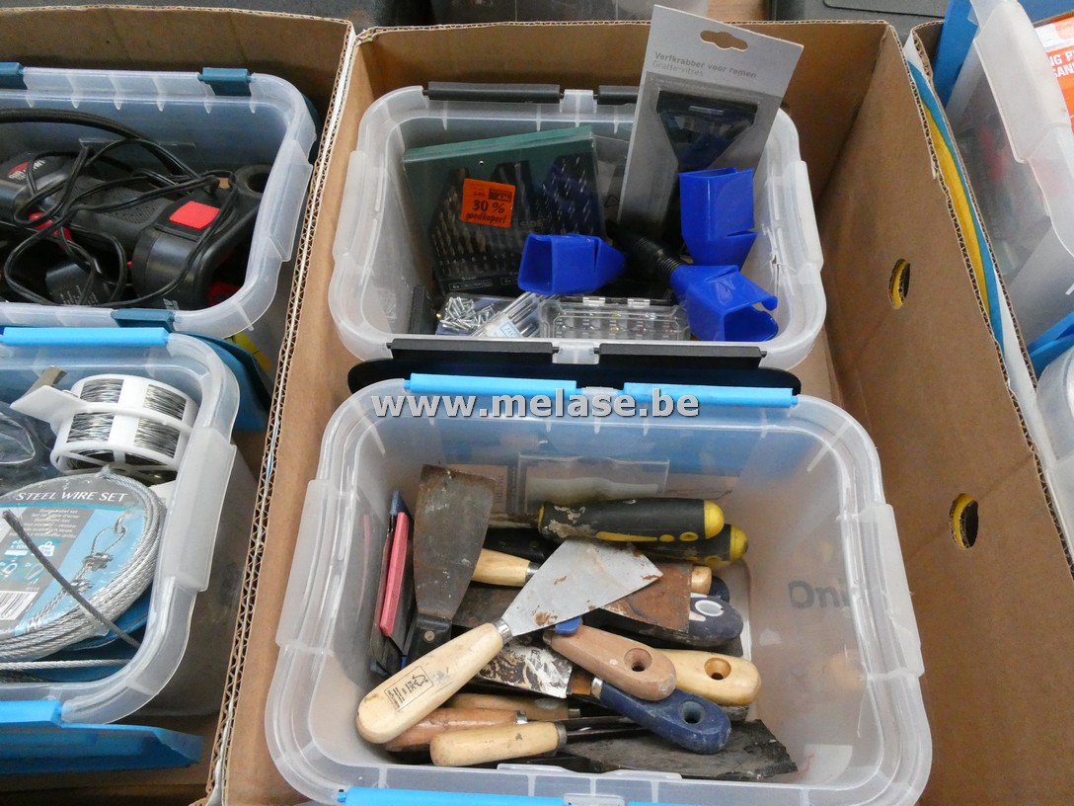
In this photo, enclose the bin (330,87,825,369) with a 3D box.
[{"bbox_3d":[0.028,-0.097,0.583,0.330,0.160,0.232,1,64,0],"label":"bin"}]

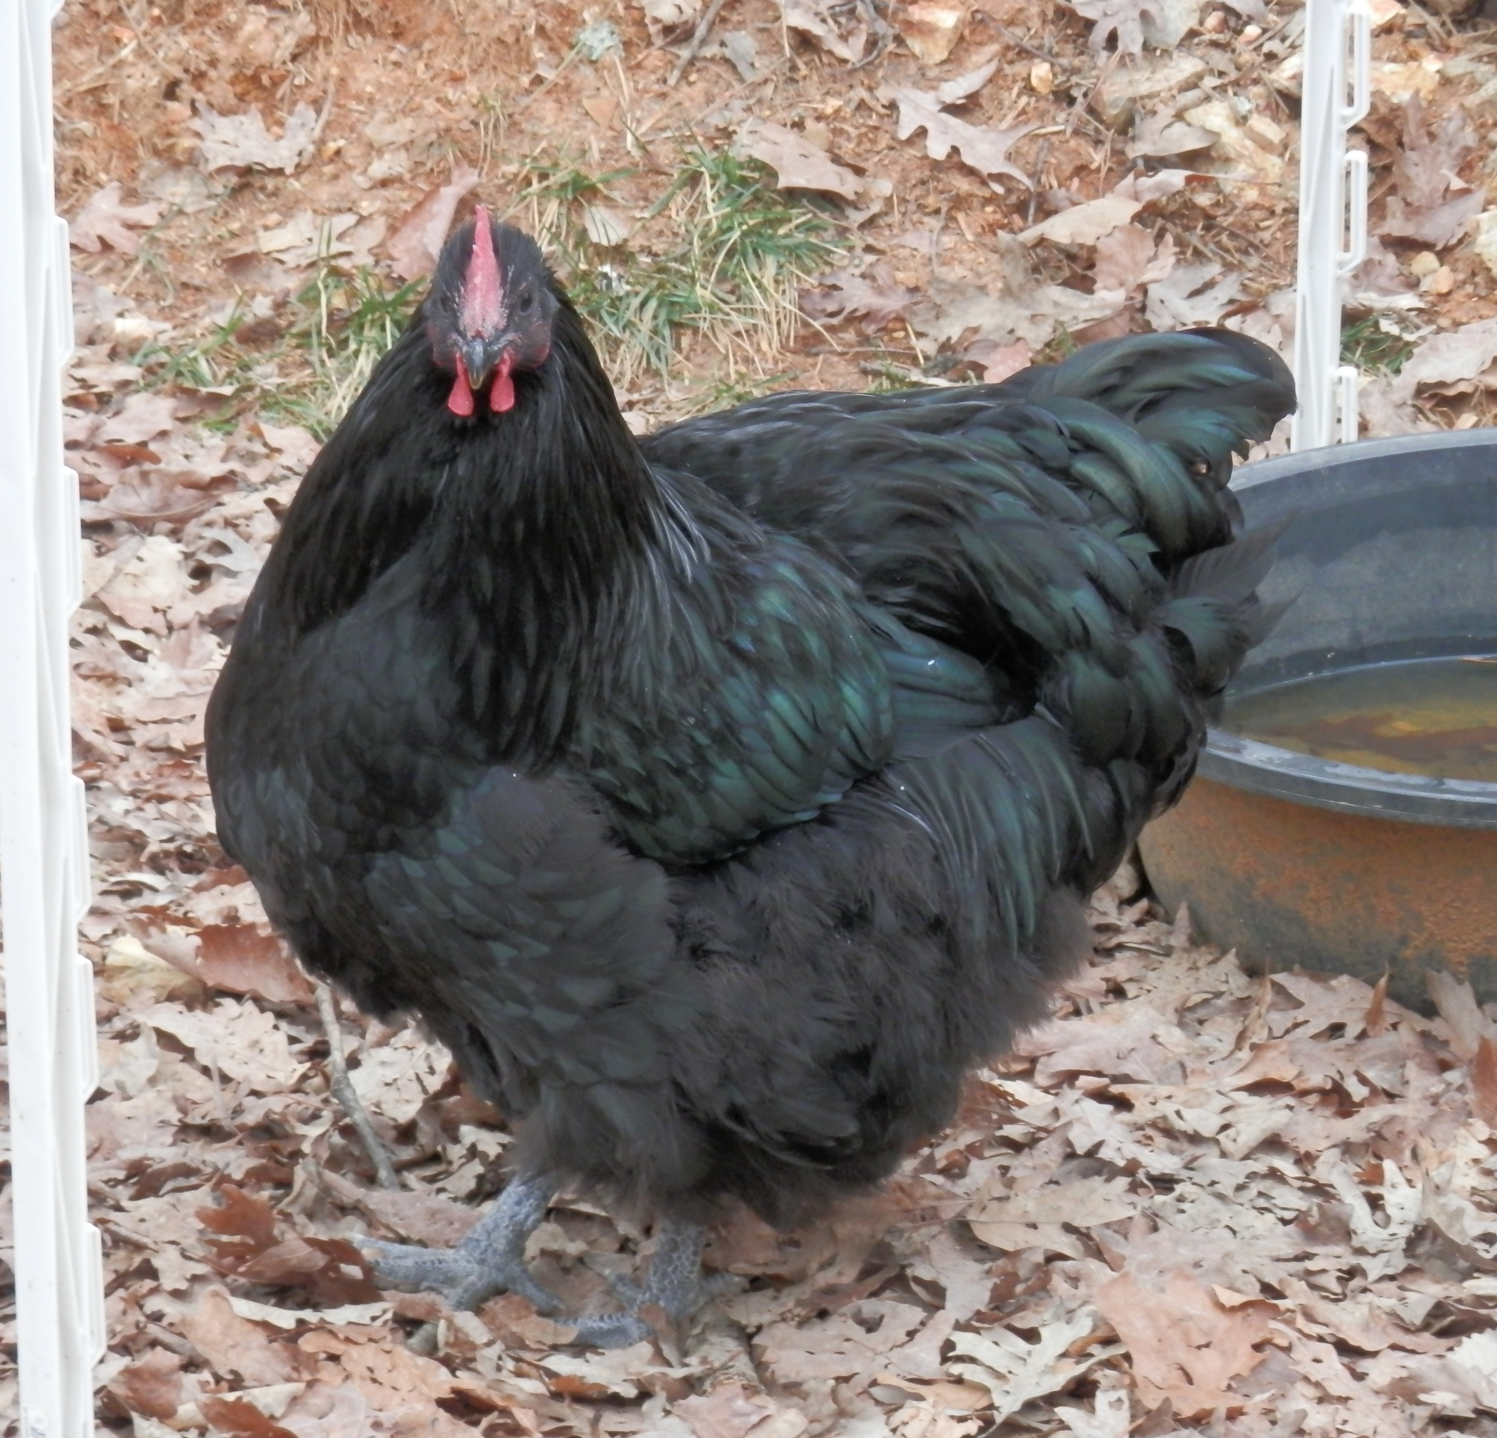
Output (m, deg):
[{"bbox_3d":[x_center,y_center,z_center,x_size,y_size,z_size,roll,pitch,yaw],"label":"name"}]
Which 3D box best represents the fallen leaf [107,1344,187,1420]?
[{"bbox_3d":[-0.222,0.245,3.781,0.030,0.016,0.056,-12,34,-17],"label":"fallen leaf"}]

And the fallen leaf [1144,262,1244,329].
[{"bbox_3d":[0.221,-0.210,5.100,0.047,0.015,0.075,9,34,15],"label":"fallen leaf"}]

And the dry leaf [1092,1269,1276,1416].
[{"bbox_3d":[0.162,0.232,3.804,0.060,0.018,0.105,-9,30,-15],"label":"dry leaf"}]

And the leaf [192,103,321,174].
[{"bbox_3d":[-0.257,-0.303,5.346,0.069,0.020,0.053,0,21,0],"label":"leaf"}]

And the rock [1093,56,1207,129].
[{"bbox_3d":[0.212,-0.330,5.394,0.063,0.027,0.040,0,21,0],"label":"rock"}]

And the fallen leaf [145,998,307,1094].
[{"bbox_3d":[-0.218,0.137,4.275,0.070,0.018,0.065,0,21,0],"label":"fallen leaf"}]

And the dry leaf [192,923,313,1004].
[{"bbox_3d":[-0.211,0.104,4.354,0.052,0.022,0.039,0,21,0],"label":"dry leaf"}]

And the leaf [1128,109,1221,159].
[{"bbox_3d":[0.219,-0.301,5.270,0.045,0.016,0.044,-6,36,-7],"label":"leaf"}]

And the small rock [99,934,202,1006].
[{"bbox_3d":[-0.254,0.106,4.351,0.045,0.019,0.036,0,21,0],"label":"small rock"}]

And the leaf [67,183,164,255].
[{"bbox_3d":[-0.325,-0.256,5.297,0.050,0.014,0.057,22,41,27],"label":"leaf"}]

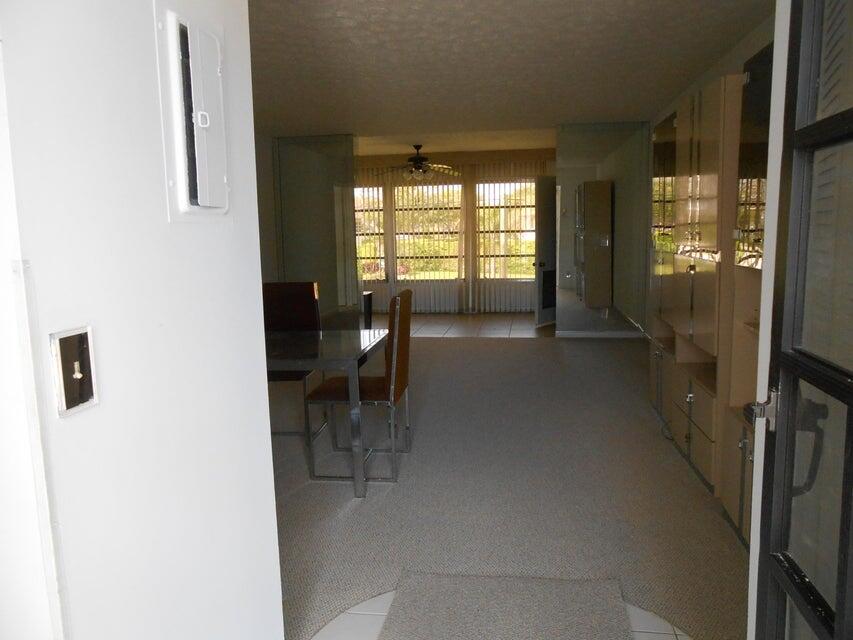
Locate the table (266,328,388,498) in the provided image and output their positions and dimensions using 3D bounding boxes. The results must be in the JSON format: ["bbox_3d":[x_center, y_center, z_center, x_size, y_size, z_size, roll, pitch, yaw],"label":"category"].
[{"bbox_3d":[-1.037,0.478,3.751,1.580,0.698,1.022,0,8,8],"label":"table"}]

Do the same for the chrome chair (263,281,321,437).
[{"bbox_3d":[-0.991,0.254,4.360,0.508,0.982,0.495,0,8,8],"label":"chrome chair"}]

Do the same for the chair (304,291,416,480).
[{"bbox_3d":[-0.351,0.341,3.581,0.527,0.983,0.510,0,8,8],"label":"chair"}]

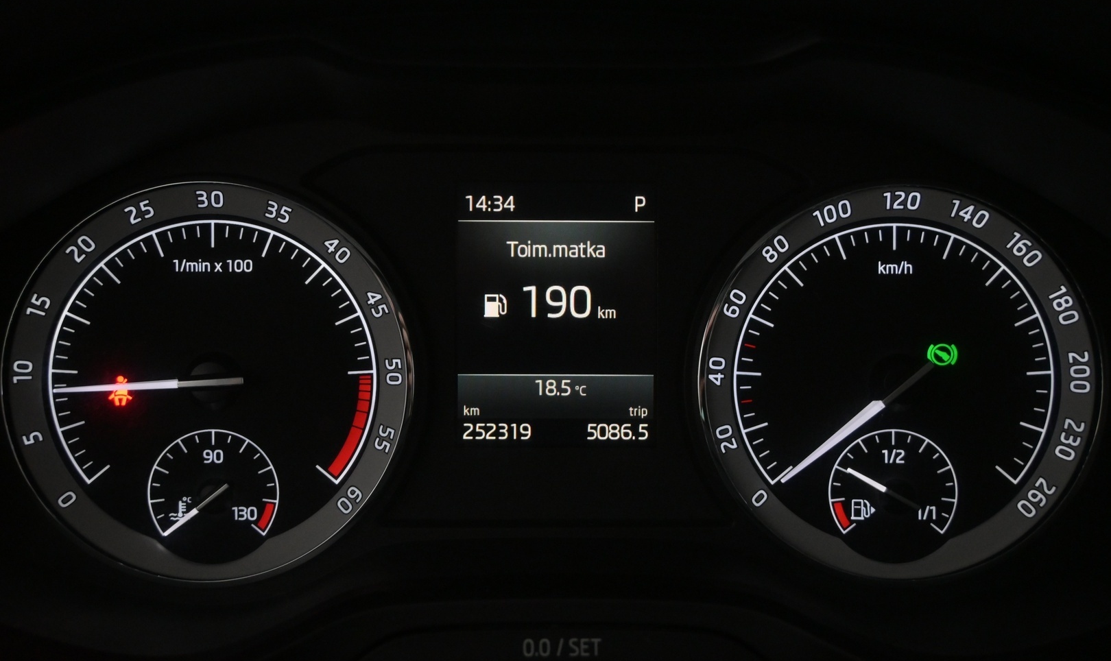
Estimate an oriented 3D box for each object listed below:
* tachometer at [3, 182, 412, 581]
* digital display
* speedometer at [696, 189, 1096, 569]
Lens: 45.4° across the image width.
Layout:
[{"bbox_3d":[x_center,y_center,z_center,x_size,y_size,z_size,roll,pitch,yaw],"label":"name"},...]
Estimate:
[{"bbox_3d":[-0.093,0.014,0.357,0.109,0.107,0.020,0,1,-1],"label":"tachometer"},{"bbox_3d":[0.000,-0.004,0.363,0.054,0.072,0.010,0,1,-1],"label":"digital display"},{"bbox_3d":[0.093,0.014,0.361,0.108,0.106,0.020,0,1,-1],"label":"speedometer"}]

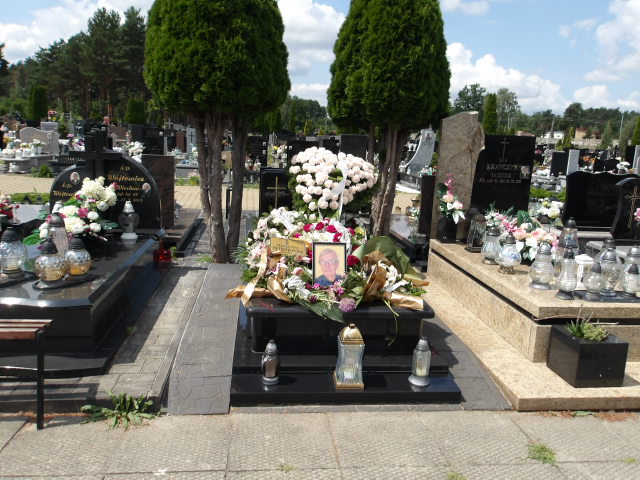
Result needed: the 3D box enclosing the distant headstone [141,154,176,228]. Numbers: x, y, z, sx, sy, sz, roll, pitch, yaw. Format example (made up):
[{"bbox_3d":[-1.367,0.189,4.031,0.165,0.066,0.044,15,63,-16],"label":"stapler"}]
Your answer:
[{"bbox_3d":[-1.918,-0.564,5.910,0.390,0.870,0.100,1,12,-6],"label":"distant headstone"}]

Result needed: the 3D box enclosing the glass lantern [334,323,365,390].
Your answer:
[{"bbox_3d":[0.165,0.631,2.772,0.153,0.357,0.153,1,12,-8],"label":"glass lantern"}]

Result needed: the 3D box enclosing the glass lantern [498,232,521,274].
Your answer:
[{"bbox_3d":[1.510,0.101,3.988,0.180,0.320,0.180,2,12,-8],"label":"glass lantern"}]

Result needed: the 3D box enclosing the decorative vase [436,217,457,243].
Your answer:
[{"bbox_3d":[1.298,-0.117,5.090,0.150,0.270,0.150,2,12,-8],"label":"decorative vase"}]

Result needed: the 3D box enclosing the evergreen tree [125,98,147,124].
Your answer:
[{"bbox_3d":[-11.088,-7.031,30.000,1.200,3.000,1.200,1,12,-6],"label":"evergreen tree"}]

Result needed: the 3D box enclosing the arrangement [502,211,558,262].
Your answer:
[{"bbox_3d":[1.805,-0.032,4.296,0.450,0.430,0.380,1,12,-6],"label":"arrangement"}]

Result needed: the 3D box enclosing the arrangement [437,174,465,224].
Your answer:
[{"bbox_3d":[1.320,-0.410,5.049,0.260,0.470,0.220,2,12,-8],"label":"arrangement"}]

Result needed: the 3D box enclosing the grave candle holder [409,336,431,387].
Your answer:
[{"bbox_3d":[0.583,0.680,2.840,0.130,0.268,0.130,1,12,-6],"label":"grave candle holder"}]

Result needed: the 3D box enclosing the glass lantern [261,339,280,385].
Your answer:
[{"bbox_3d":[-0.269,0.669,2.762,0.100,0.246,0.100,1,12,-6],"label":"glass lantern"}]

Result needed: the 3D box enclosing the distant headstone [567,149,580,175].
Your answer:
[{"bbox_3d":[8.725,-2.615,17.260,0.380,0.980,0.110,2,12,-7],"label":"distant headstone"}]

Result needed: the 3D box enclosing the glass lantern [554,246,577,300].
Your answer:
[{"bbox_3d":[1.657,0.215,3.334,0.135,0.326,0.135,1,12,-6],"label":"glass lantern"}]

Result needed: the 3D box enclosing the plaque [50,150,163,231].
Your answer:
[{"bbox_3d":[-1.962,-0.460,4.596,0.972,0.760,0.130,1,12,-8],"label":"plaque"}]

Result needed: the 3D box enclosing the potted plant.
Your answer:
[{"bbox_3d":[1.605,0.638,2.974,0.298,0.380,0.275,1,12,-8],"label":"potted plant"}]

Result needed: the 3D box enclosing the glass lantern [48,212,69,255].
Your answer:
[{"bbox_3d":[-1.788,0.006,3.390,0.140,0.375,0.140,1,12,-8],"label":"glass lantern"}]

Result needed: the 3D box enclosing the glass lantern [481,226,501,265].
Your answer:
[{"bbox_3d":[1.446,0.034,4.190,0.165,0.325,0.165,1,12,-8],"label":"glass lantern"}]

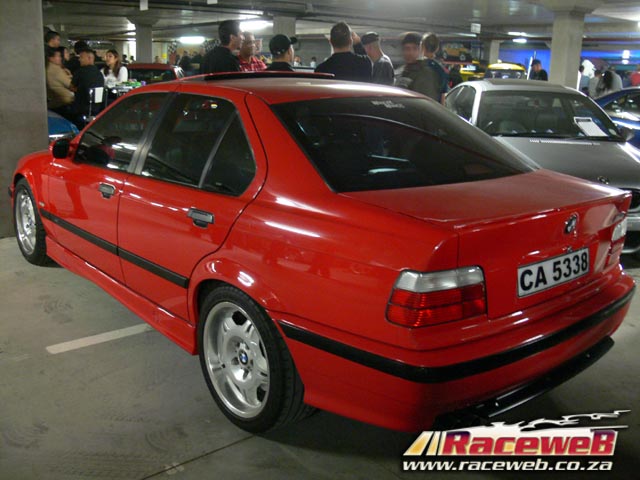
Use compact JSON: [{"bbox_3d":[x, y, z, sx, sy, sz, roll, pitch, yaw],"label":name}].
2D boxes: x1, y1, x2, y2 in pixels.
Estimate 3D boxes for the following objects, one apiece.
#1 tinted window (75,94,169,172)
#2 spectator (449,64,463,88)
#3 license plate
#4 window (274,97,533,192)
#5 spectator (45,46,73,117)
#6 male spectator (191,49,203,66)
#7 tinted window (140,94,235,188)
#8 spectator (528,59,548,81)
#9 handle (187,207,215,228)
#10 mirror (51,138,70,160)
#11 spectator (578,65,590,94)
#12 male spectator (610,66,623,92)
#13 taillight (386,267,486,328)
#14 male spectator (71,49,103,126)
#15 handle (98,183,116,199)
[{"bbox_3d":[-1.106,-0.602,3.513,0.060,0.475,0.850,21,-2,-43],"label":"tinted window"},{"bbox_3d":[3.070,-3.088,14.661,0.500,1.720,0.380,1,15,-6],"label":"spectator"},{"bbox_3d":[0.876,0.117,2.398,0.496,0.104,0.015,-10,8,-40],"label":"license plate"},{"bbox_3d":[0.386,-0.444,2.780,1.280,0.080,0.632,-9,45,-39],"label":"window"},{"bbox_3d":[-3.482,-1.835,8.551,0.570,1.300,0.520,4,15,6],"label":"spectator"},{"bbox_3d":[-3.272,-4.123,17.218,0.500,1.740,0.320,-3,15,-18],"label":"male spectator"},{"bbox_3d":[-0.611,-0.448,2.951,0.060,0.444,0.560,21,-2,-43],"label":"tinted window"},{"bbox_3d":[4.047,-2.389,12.042,0.400,1.750,0.500,-9,18,-37],"label":"spectator"},{"bbox_3d":[-0.485,-0.088,2.637,0.040,0.077,0.155,-10,20,-40],"label":"handle"},{"bbox_3d":[-1.478,-0.515,3.658,0.170,0.125,0.120,-7,18,-34],"label":"mirror"},{"bbox_3d":[7.302,-3.998,18.218,0.500,1.740,0.320,-1,15,-12],"label":"spectator"},{"bbox_3d":[6.137,-2.746,13.715,0.500,1.720,0.320,-1,15,-12],"label":"male spectator"},{"bbox_3d":[0.369,0.157,1.960,0.430,0.220,0.130,-7,17,-32],"label":"taillight"},{"bbox_3d":[-3.103,-1.848,8.716,0.640,1.380,0.500,14,19,39],"label":"male spectator"},{"bbox_3d":[-1.090,-0.249,3.320,0.040,0.077,0.155,-10,20,-40],"label":"handle"}]

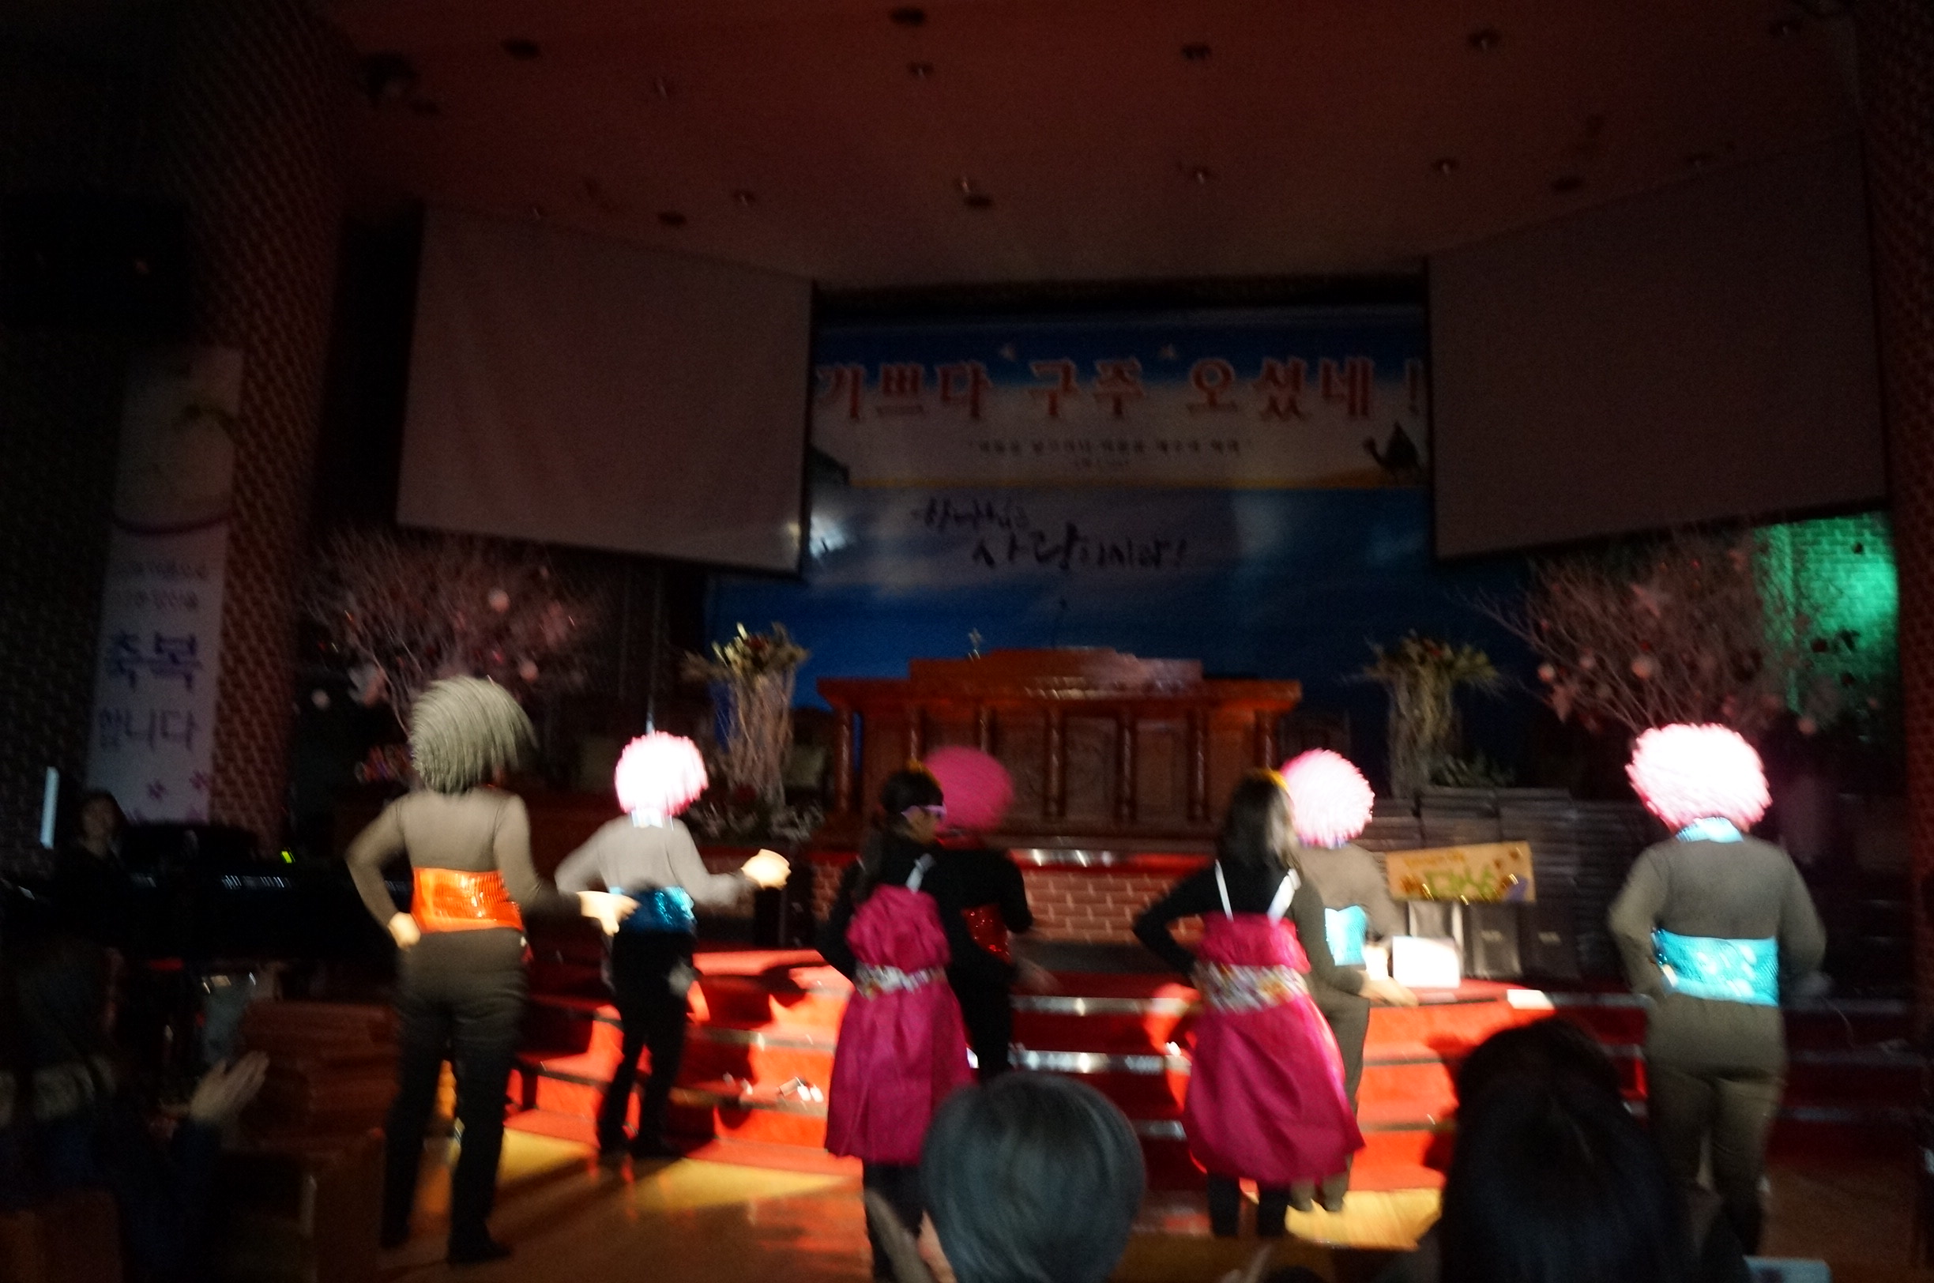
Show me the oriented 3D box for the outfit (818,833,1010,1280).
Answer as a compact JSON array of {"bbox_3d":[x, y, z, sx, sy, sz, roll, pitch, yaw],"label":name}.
[{"bbox_3d":[-0.166,1.217,4.169,0.500,1.300,0.460,-1,-7,18],"label":"outfit"}]

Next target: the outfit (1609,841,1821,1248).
[{"bbox_3d":[2.362,1.298,4.614,0.640,1.332,0.380,-1,-7,18],"label":"outfit"}]

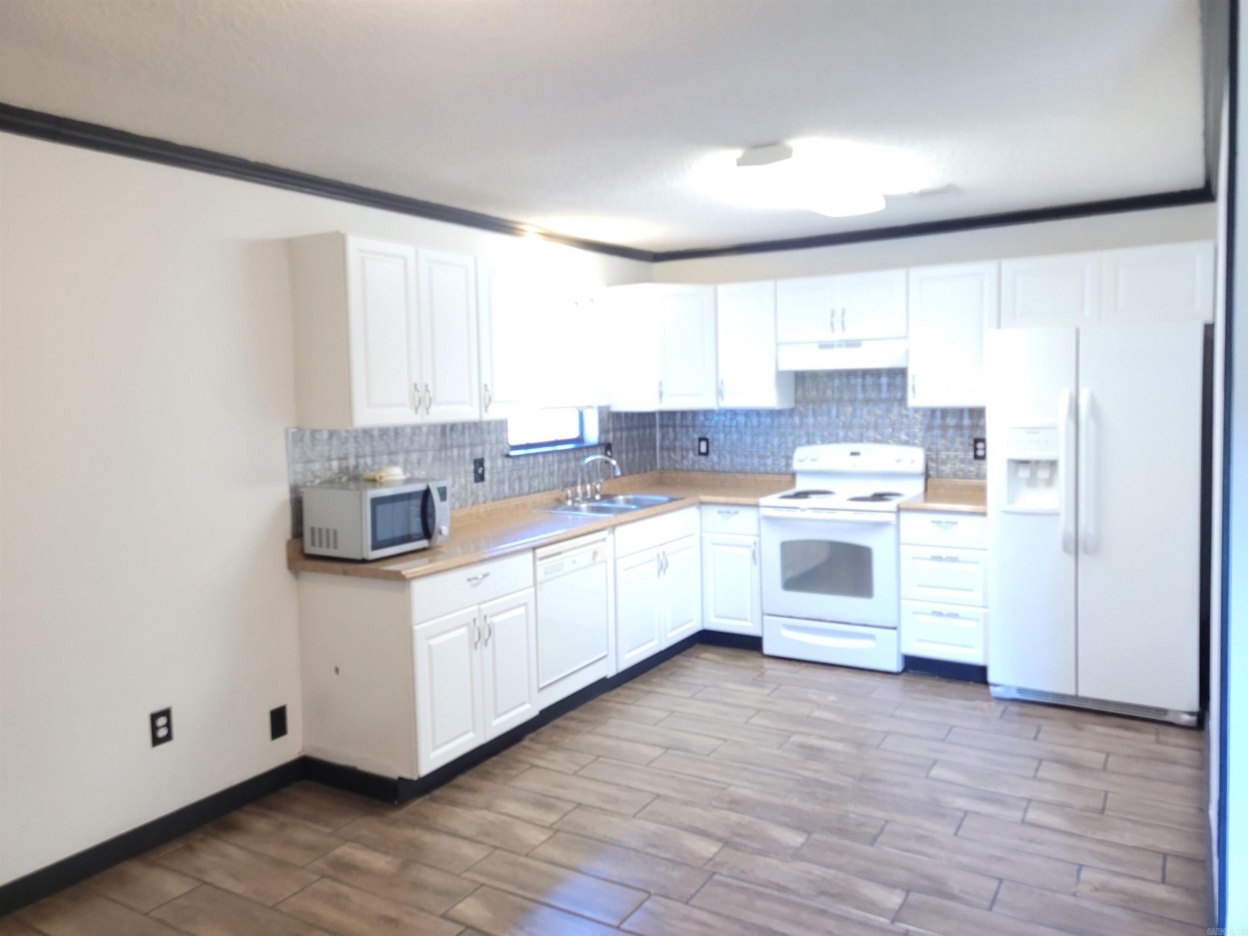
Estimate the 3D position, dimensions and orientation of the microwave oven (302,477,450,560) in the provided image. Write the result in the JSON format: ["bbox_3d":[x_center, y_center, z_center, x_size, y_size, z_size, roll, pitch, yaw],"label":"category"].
[{"bbox_3d":[-0.992,0.198,3.831,0.380,0.277,0.465,2,6,32],"label":"microwave oven"}]

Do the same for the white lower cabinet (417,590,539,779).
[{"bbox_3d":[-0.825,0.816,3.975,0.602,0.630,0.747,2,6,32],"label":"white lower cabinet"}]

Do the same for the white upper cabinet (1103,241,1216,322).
[{"bbox_3d":[2.577,-0.861,4.532,0.465,0.372,0.320,1,6,31],"label":"white upper cabinet"}]

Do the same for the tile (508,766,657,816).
[{"bbox_3d":[-0.171,1.246,3.607,0.600,0.010,0.200,1,6,31],"label":"tile"}]

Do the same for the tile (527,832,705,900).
[{"bbox_3d":[-0.019,1.290,3.037,0.600,0.010,0.200,1,6,31],"label":"tile"}]

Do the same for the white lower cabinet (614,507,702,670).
[{"bbox_3d":[-0.042,0.617,5.230,0.602,0.780,0.922,2,6,32],"label":"white lower cabinet"}]

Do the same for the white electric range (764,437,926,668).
[{"bbox_3d":[1.247,0.465,5.267,0.761,1.170,0.650,2,6,32],"label":"white electric range"}]

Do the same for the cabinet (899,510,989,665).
[{"bbox_3d":[1.792,0.588,5.072,0.437,0.762,0.613,1,5,31],"label":"cabinet"}]

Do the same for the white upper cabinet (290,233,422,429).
[{"bbox_3d":[-1.113,-0.545,3.878,0.332,0.752,0.387,2,6,32],"label":"white upper cabinet"}]

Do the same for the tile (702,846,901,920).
[{"bbox_3d":[0.560,1.293,2.936,0.605,0.010,0.198,2,6,32],"label":"tile"}]

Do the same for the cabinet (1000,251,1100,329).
[{"bbox_3d":[2.215,-0.884,4.846,0.466,0.383,0.324,1,5,31],"label":"cabinet"}]

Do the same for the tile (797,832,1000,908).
[{"bbox_3d":[0.861,1.272,2.978,0.600,0.010,0.200,1,6,31],"label":"tile"}]

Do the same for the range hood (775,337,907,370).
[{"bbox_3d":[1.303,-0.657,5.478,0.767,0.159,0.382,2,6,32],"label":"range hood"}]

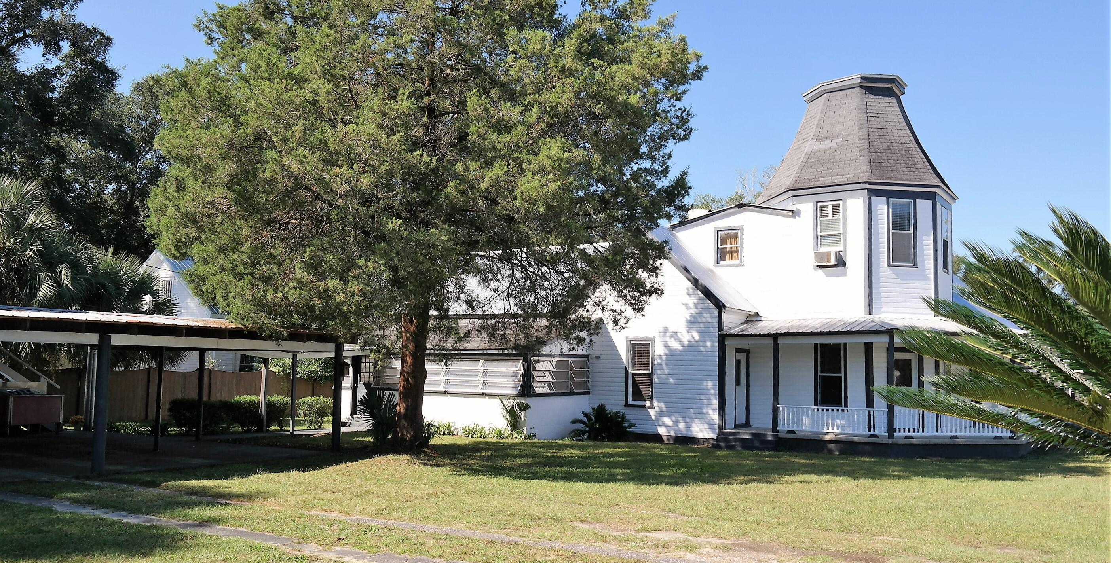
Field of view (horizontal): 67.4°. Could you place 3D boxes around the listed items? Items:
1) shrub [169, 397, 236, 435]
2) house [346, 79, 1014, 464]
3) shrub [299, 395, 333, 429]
[{"bbox_3d":[-9.351,3.523,22.041,1.300,0.980,1.650,-3,-7,37],"label":"shrub"},{"bbox_3d":[4.574,-0.548,25.884,17.700,10.400,12.200,-3,-7,37],"label":"house"},{"bbox_3d":[-6.916,3.770,24.132,1.000,1.000,1.030,-3,-7,37],"label":"shrub"}]

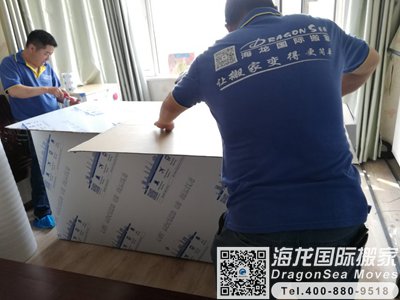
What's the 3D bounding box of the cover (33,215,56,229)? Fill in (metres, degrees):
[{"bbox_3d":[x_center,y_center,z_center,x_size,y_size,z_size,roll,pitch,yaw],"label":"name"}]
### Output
[{"bbox_3d":[-1.346,0.623,2.634,0.270,0.105,0.110,0,18,19],"label":"cover"}]

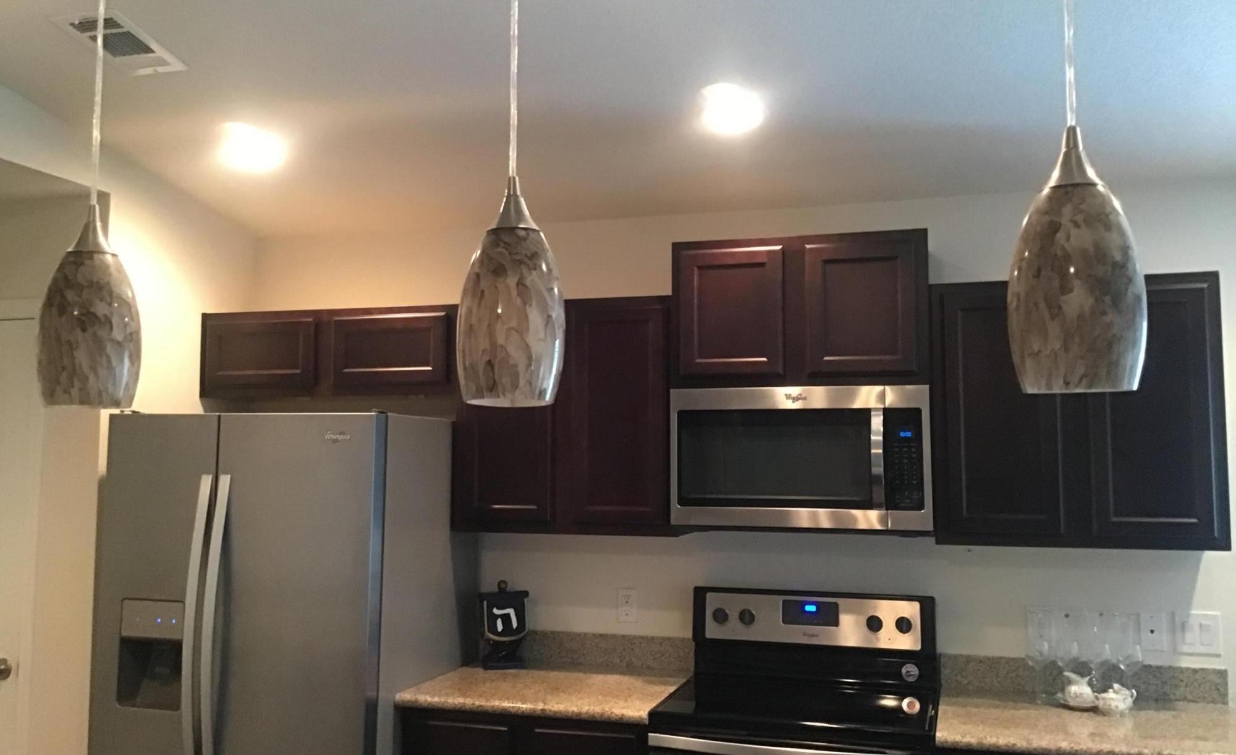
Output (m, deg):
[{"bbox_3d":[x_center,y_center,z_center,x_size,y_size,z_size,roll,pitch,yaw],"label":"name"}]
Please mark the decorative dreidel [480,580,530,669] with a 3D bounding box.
[{"bbox_3d":[-0.387,0.833,3.758,0.155,0.290,0.135,1,-4,-11],"label":"decorative dreidel"}]

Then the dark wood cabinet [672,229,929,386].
[{"bbox_3d":[0.582,-0.185,3.470,0.768,0.466,0.326,-1,-4,18],"label":"dark wood cabinet"}]

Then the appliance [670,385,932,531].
[{"bbox_3d":[0.583,0.253,3.432,0.759,0.421,0.408,-1,-4,17],"label":"appliance"}]

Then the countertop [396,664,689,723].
[{"bbox_3d":[-0.191,0.973,3.473,0.782,0.037,0.639,-1,-4,18],"label":"countertop"}]

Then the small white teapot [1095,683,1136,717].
[{"bbox_3d":[1.386,0.896,3.089,0.107,0.081,0.078,0,-4,0],"label":"small white teapot"}]

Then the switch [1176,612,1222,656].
[{"bbox_3d":[1.707,0.754,3.252,0.123,0.123,0.016,-1,-4,17],"label":"switch"}]

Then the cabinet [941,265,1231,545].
[{"bbox_3d":[1.324,0.107,3.255,0.766,0.756,0.328,-1,-4,17],"label":"cabinet"}]

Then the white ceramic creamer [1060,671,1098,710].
[{"bbox_3d":[1.318,0.890,3.175,0.097,0.099,0.080,-1,-4,18],"label":"white ceramic creamer"}]

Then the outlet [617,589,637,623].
[{"bbox_3d":[0.029,0.774,3.751,0.068,0.116,0.008,-1,-4,18],"label":"outlet"}]

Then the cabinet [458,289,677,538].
[{"bbox_3d":[-0.141,0.134,3.677,0.747,0.749,0.326,-1,-4,18],"label":"cabinet"}]

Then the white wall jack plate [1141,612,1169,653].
[{"bbox_3d":[1.581,0.750,3.268,0.071,0.115,0.008,-1,-6,16],"label":"white wall jack plate"}]

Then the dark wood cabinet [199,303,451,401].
[{"bbox_3d":[-0.982,-0.077,3.983,1.000,0.303,0.328,-1,-4,17],"label":"dark wood cabinet"}]

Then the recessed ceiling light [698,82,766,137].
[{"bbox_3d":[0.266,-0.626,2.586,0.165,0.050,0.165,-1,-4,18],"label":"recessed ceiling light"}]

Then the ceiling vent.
[{"bbox_3d":[-1.302,-0.868,2.907,0.202,0.020,0.290,-1,-15,17],"label":"ceiling vent"}]

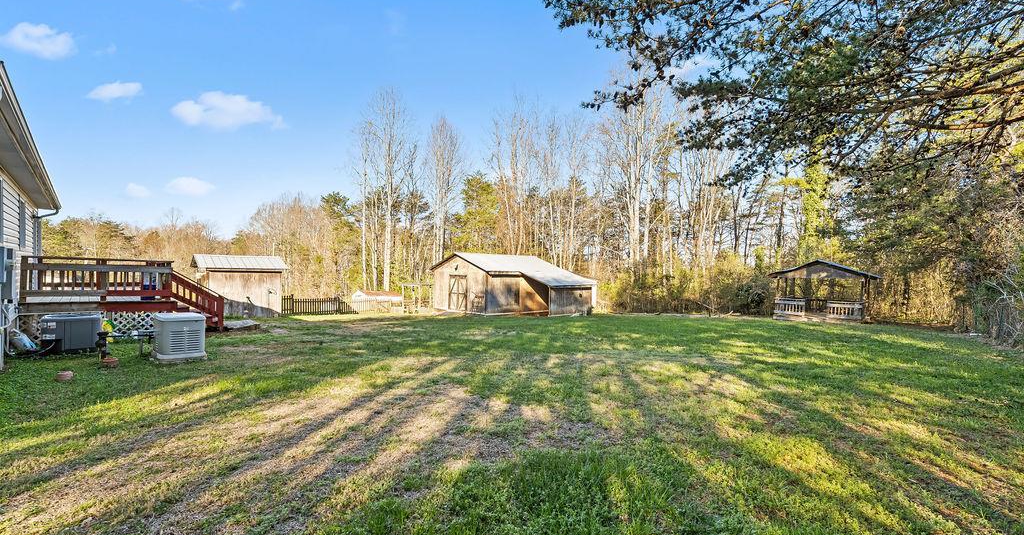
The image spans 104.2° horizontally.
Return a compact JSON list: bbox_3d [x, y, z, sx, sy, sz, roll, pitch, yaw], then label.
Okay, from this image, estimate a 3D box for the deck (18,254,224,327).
[{"bbox_3d":[-10.456,0.746,10.834,4.400,1.870,3.410,0,-2,43],"label":"deck"}]

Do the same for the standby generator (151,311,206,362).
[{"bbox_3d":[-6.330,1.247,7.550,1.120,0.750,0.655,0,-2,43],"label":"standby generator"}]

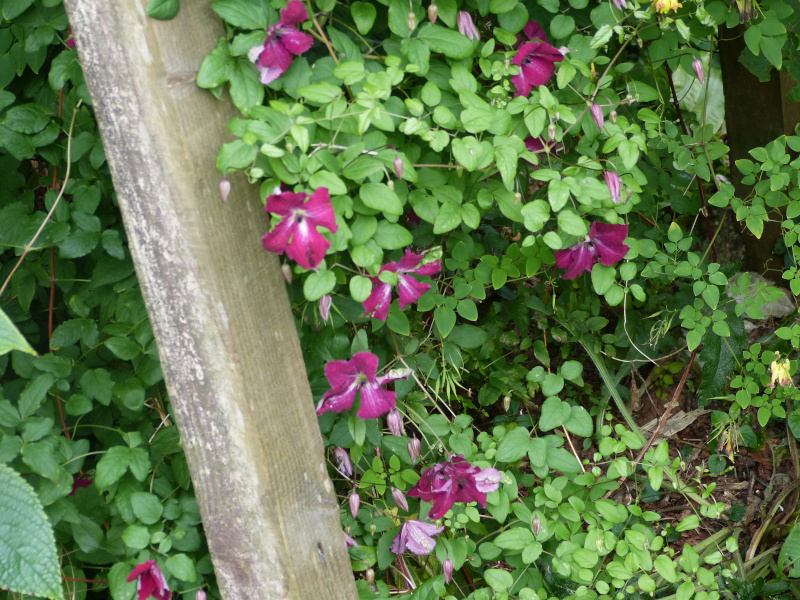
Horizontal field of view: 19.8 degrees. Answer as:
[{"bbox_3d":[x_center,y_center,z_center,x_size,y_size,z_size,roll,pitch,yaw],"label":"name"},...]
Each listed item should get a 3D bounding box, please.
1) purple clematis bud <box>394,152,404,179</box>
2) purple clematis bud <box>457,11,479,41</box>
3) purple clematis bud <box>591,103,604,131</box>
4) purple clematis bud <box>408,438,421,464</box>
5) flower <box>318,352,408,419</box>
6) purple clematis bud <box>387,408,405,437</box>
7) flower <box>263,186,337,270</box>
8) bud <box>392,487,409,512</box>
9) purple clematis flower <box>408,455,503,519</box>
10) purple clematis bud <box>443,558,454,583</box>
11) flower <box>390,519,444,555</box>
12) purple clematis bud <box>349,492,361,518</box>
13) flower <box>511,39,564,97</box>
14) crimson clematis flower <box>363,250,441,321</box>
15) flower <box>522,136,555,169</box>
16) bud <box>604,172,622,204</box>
[{"bbox_3d":[-0.001,-0.125,2.160,0.009,0.024,0.009,-4,20,2],"label":"purple clematis bud"},{"bbox_3d":[0.062,-0.249,2.080,0.017,0.029,0.017,-26,15,9],"label":"purple clematis bud"},{"bbox_3d":[0.193,-0.180,2.240,0.011,0.029,0.011,-11,20,4],"label":"purple clematis bud"},{"bbox_3d":[0.013,0.140,2.120,0.012,0.024,0.012,0,20,0],"label":"purple clematis bud"},{"bbox_3d":[-0.034,0.078,2.100,0.086,0.062,0.035,1,9,3],"label":"flower"},{"bbox_3d":[-0.004,0.118,2.220,0.015,0.028,0.015,-6,20,2],"label":"purple clematis bud"},{"bbox_3d":[-0.091,-0.066,2.100,0.071,0.077,0.032,0,3,0],"label":"flower"},{"bbox_3d":[0.001,0.185,2.120,0.012,0.027,0.012,-30,15,10],"label":"bud"},{"bbox_3d":[0.051,0.174,2.130,0.086,0.058,0.040,-2,14,-5],"label":"purple clematis flower"},{"bbox_3d":[0.048,0.265,2.240,0.011,0.025,0.011,0,20,0],"label":"purple clematis bud"},{"bbox_3d":[0.016,0.220,2.130,0.050,0.035,0.045,-10,-6,-1],"label":"flower"},{"bbox_3d":[-0.044,0.198,2.200,0.010,0.025,0.010,-1,20,0],"label":"purple clematis bud"},{"bbox_3d":[0.134,-0.227,2.230,0.057,0.062,0.038,-6,19,-16],"label":"flower"},{"bbox_3d":[0.001,-0.013,2.100,0.072,0.064,0.030,-1,9,-3],"label":"crimson clematis flower"},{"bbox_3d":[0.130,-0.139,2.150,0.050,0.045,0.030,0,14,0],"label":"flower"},{"bbox_3d":[0.209,-0.110,2.240,0.013,0.032,0.013,-11,20,4],"label":"bud"}]

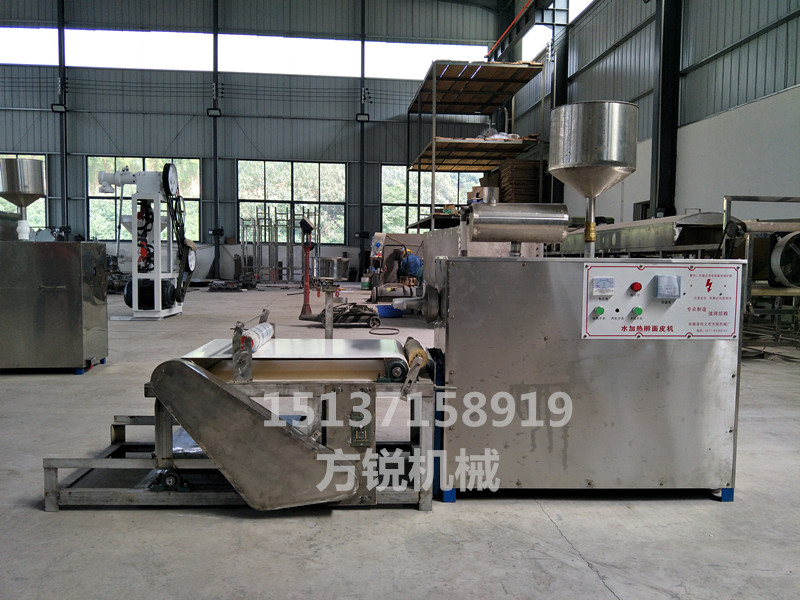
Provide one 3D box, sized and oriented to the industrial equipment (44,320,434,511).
[{"bbox_3d":[-0.483,0.340,1.867,1.153,0.560,0.540,1,4,-2],"label":"industrial equipment"}]

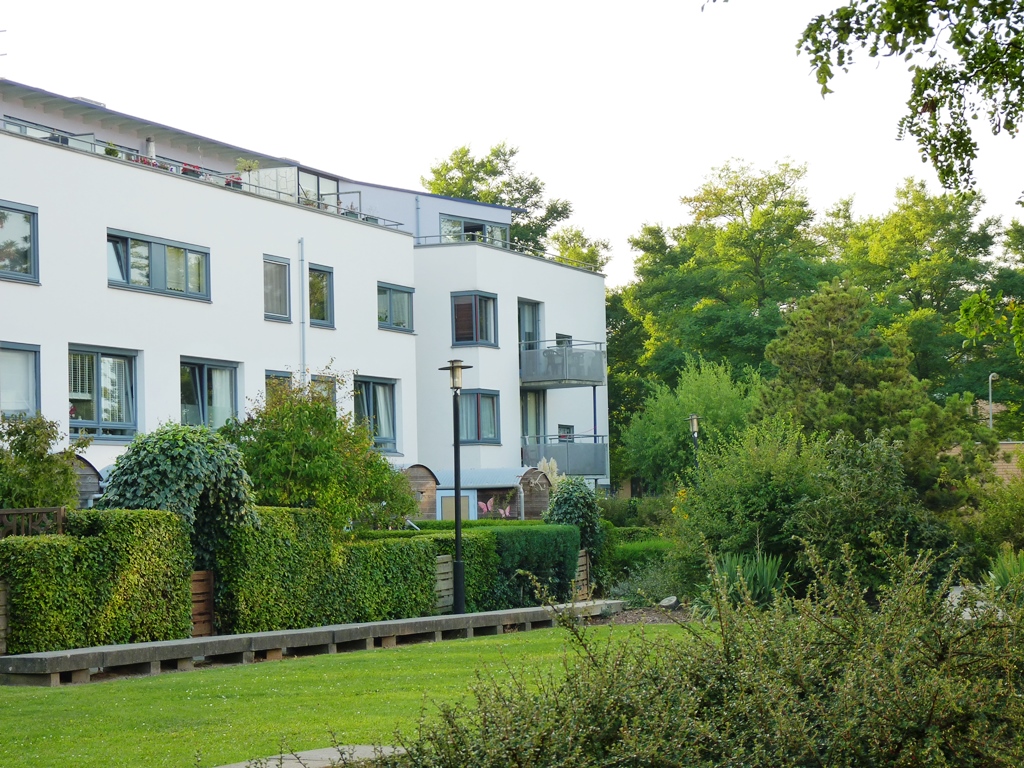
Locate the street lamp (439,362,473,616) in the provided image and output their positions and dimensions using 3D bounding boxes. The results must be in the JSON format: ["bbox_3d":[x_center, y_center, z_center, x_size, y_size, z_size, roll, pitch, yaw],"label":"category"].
[{"bbox_3d":[-0.704,1.453,32.290,0.450,3.510,0.450,-1,-3,0],"label":"street lamp"}]

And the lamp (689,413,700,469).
[{"bbox_3d":[3.938,2.385,52.942,0.450,3.470,0.450,-1,-3,0],"label":"lamp"}]

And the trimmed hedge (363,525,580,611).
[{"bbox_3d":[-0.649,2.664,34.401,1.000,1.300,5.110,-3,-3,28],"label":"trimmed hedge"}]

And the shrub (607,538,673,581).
[{"bbox_3d":[2.400,3.391,45.994,1.300,0.850,1.200,-1,-3,0],"label":"shrub"}]

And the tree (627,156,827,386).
[{"bbox_3d":[8.684,-1.260,97.843,8.600,14.930,8.600,-1,-3,0],"label":"tree"}]

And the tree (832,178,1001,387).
[{"bbox_3d":[15.978,-0.949,97.847,7.200,14.010,7.200,-1,-3,0],"label":"tree"}]

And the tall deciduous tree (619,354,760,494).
[{"bbox_3d":[4.520,1.932,61.962,3.700,5.230,3.600,-1,-3,0],"label":"tall deciduous tree"}]

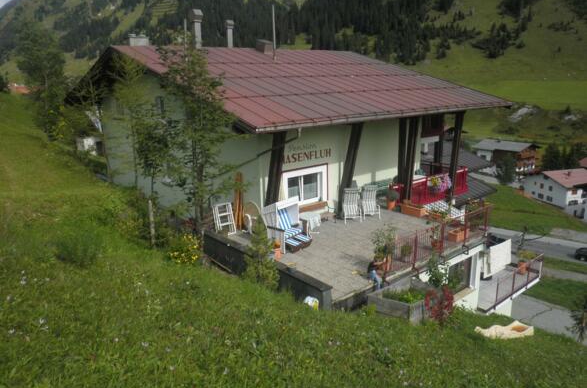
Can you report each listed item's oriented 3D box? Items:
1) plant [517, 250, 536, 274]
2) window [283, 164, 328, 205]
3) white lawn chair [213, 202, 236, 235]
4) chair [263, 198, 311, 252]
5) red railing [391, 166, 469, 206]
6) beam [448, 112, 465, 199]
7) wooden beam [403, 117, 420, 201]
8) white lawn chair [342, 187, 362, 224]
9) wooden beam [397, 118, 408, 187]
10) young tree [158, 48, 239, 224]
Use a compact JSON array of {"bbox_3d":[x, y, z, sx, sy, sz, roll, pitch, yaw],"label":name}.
[{"bbox_3d":[9.263,2.693,17.642,0.750,0.950,0.750,-12,17,-37],"label":"plant"},{"bbox_3d":[0.442,-0.177,15.521,2.000,1.460,0.160,-12,17,-36],"label":"window"},{"bbox_3d":[-2.320,0.853,15.077,0.620,1.020,0.500,-12,17,-36],"label":"white lawn chair"},{"bbox_3d":[-0.119,0.941,13.886,1.100,1.500,1.160,10,18,41],"label":"chair"},{"bbox_3d":[5.732,-0.356,19.299,5.000,1.170,1.000,-12,17,-36],"label":"red railing"},{"bbox_3d":[7.003,-1.620,19.093,0.340,3.810,0.240,-12,22,-36],"label":"beam"},{"bbox_3d":[4.748,-1.246,17.651,0.240,3.589,0.240,-13,21,-37],"label":"wooden beam"},{"bbox_3d":[2.106,0.430,15.955,0.620,1.120,0.720,-4,14,-7],"label":"white lawn chair"},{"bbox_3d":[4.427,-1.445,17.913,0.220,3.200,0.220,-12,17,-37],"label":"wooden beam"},{"bbox_3d":[-3.243,-1.997,15.046,2.450,6.300,2.450,-12,17,-37],"label":"young tree"}]

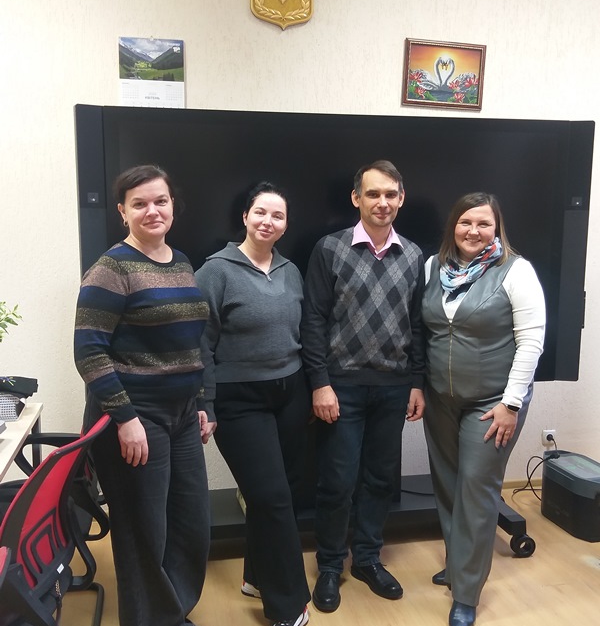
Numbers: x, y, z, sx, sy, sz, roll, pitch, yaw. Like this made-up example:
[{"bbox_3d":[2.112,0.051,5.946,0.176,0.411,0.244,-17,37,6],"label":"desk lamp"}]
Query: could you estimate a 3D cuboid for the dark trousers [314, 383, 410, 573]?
[{"bbox_3d":[0.251,0.648,2.447,0.370,0.930,0.280,-2,8,-14],"label":"dark trousers"}]

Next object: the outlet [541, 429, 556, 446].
[{"bbox_3d":[1.435,0.717,3.460,0.080,0.080,0.035,-1,8,-9],"label":"outlet"}]

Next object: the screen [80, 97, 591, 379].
[{"bbox_3d":[0.214,-0.242,2.586,2.179,1.167,0.090,-1,8,-9],"label":"screen"}]

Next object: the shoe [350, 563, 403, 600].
[{"bbox_3d":[0.318,1.088,2.550,0.110,0.110,0.285,-5,9,-35],"label":"shoe"}]

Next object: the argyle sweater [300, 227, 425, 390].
[{"bbox_3d":[0.245,-0.012,2.360,0.500,0.641,0.280,-2,8,-14],"label":"argyle sweater"}]

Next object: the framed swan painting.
[{"bbox_3d":[0.743,-1.220,3.086,0.425,0.330,0.030,1,7,-10],"label":"framed swan painting"}]

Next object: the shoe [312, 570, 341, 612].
[{"bbox_3d":[0.114,1.096,2.491,0.110,0.110,0.285,1,8,5],"label":"shoe"}]

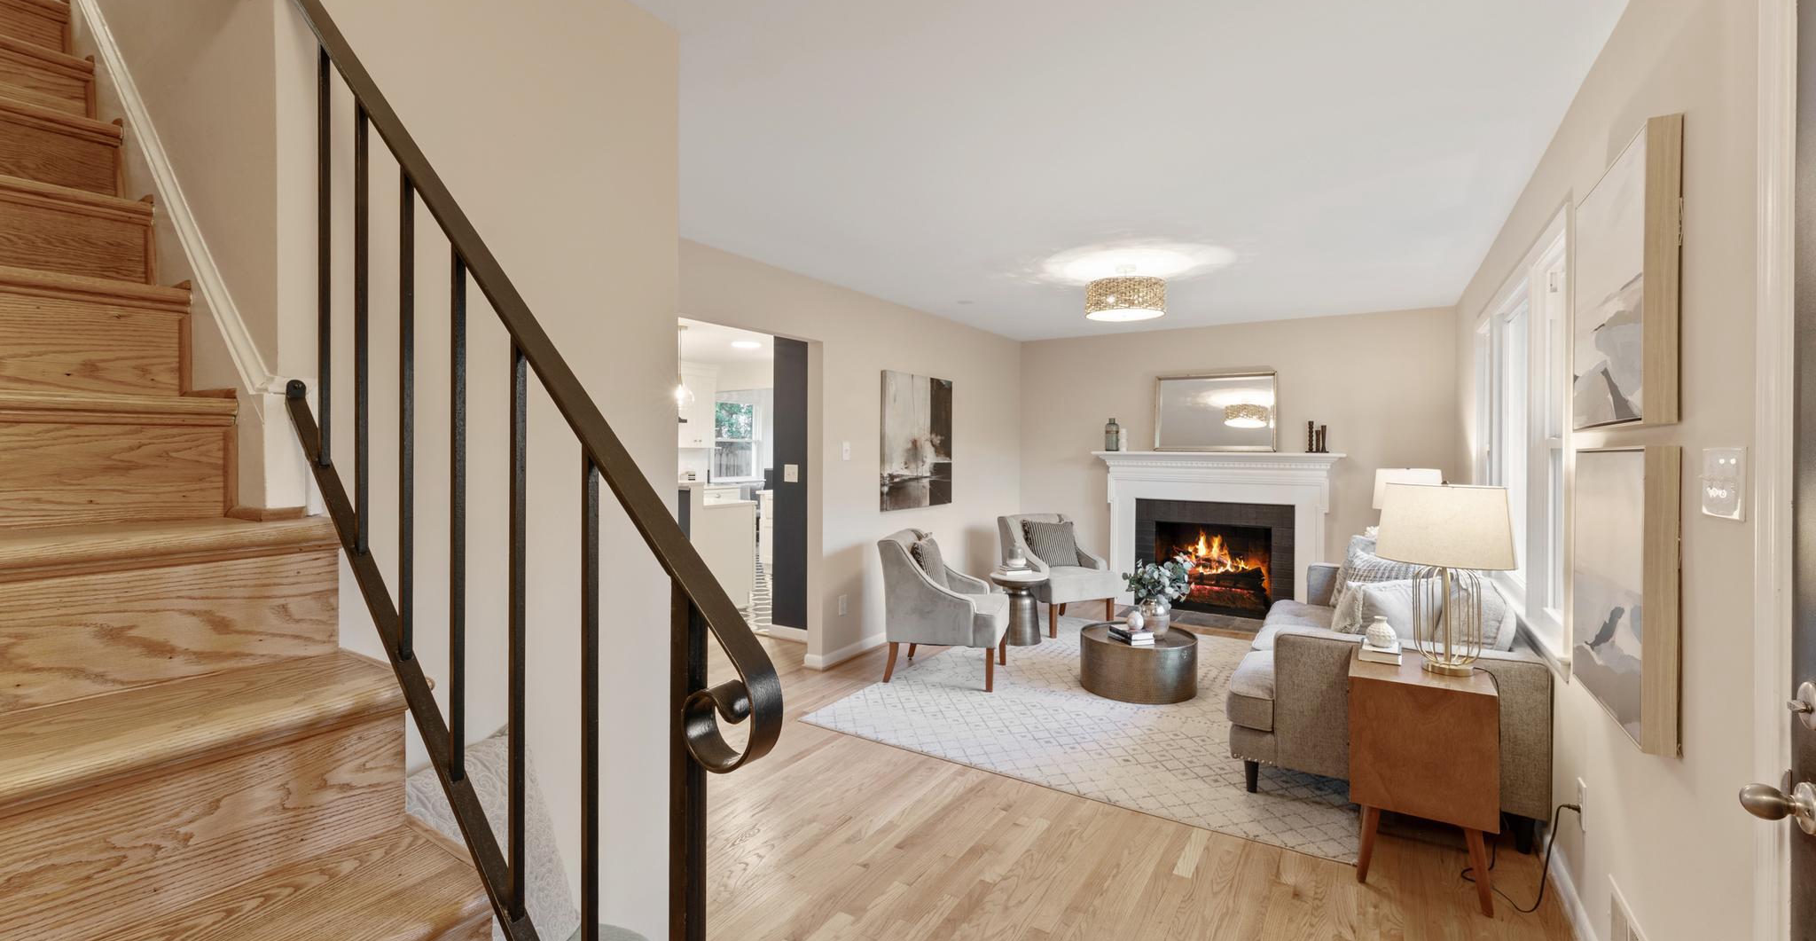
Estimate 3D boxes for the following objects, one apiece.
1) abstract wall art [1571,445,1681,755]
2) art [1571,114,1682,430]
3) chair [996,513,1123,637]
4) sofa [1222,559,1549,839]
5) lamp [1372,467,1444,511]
[{"bbox_3d":[1.640,0.254,1.631,0.052,0.607,0.600,0,1,33],"label":"abstract wall art"},{"bbox_3d":[1.655,-0.402,1.645,0.052,0.608,0.610,0,1,33],"label":"art"},{"bbox_3d":[1.180,0.792,5.510,0.700,0.842,0.690,0,1,-22],"label":"chair"},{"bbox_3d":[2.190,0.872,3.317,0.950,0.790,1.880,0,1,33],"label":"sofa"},{"bbox_3d":[3.069,0.121,4.327,0.370,0.250,0.370,1,1,33],"label":"lamp"}]

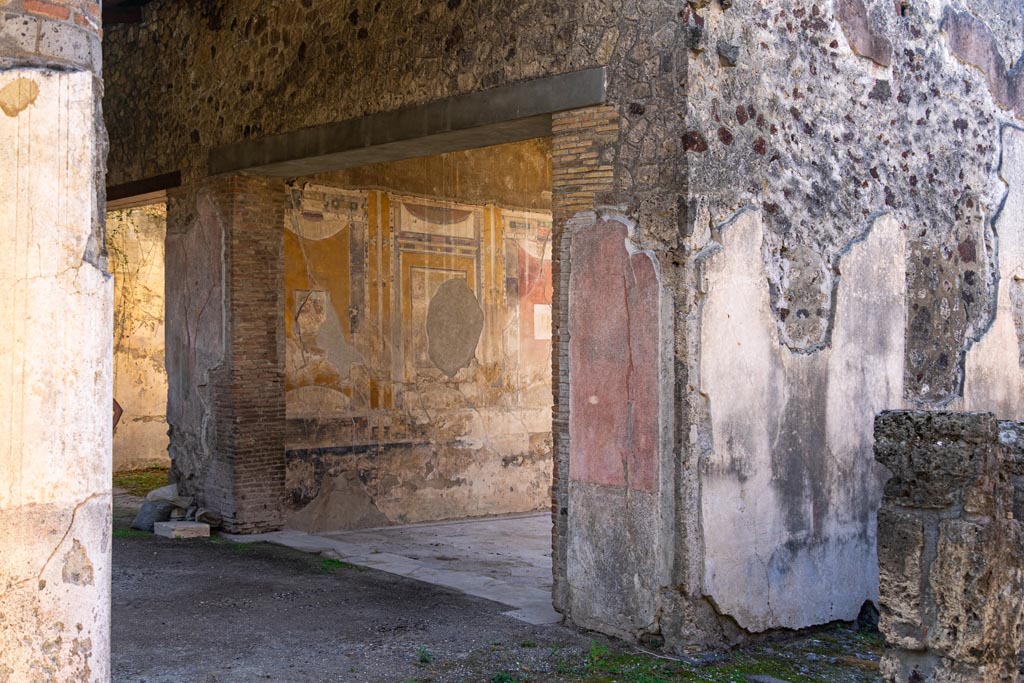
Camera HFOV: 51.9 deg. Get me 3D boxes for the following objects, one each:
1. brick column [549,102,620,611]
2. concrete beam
[{"bbox_3d":[0.551,0.138,5.895,0.460,2.789,0.466,1,1,44],"label":"brick column"},{"bbox_3d":[-0.787,-1.396,7.171,4.023,0.200,0.486,1,1,44],"label":"concrete beam"}]

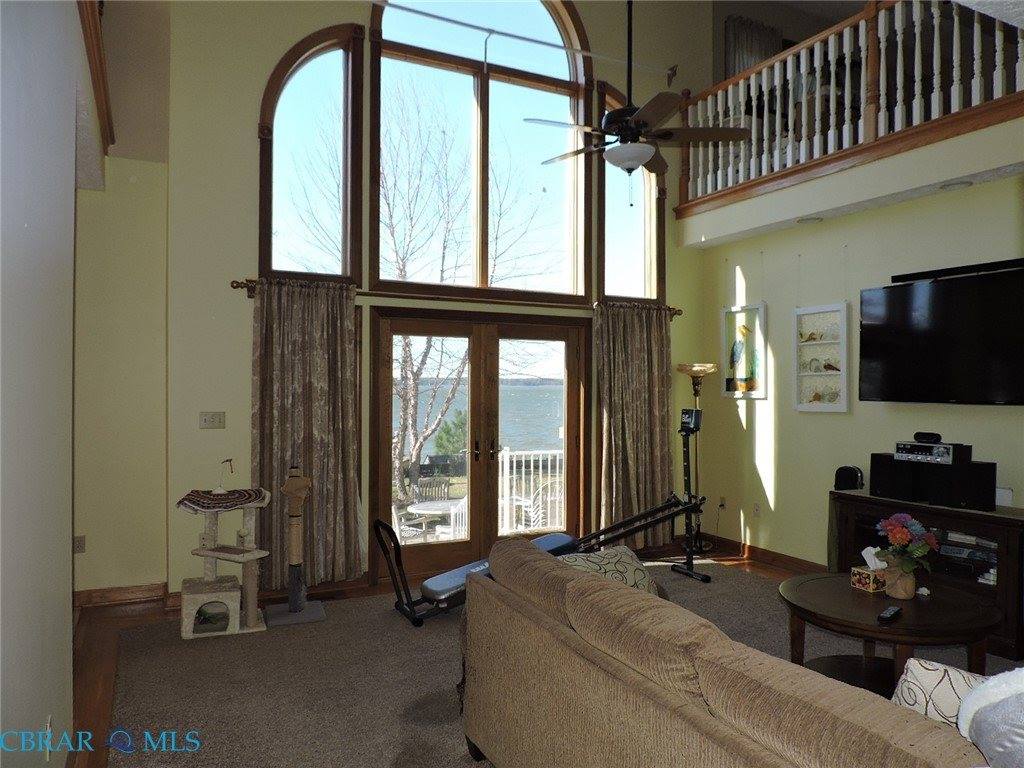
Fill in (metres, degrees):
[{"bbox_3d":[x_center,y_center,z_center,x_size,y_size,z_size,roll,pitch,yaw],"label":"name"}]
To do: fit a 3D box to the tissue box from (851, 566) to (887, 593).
[{"bbox_3d":[1.855,0.990,3.629,0.210,0.095,0.115,0,0,-27],"label":"tissue box"}]

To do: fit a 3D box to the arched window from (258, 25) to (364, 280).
[{"bbox_3d":[-1.490,-1.738,5.296,0.760,2.000,0.100,0,0,-26],"label":"arched window"}]

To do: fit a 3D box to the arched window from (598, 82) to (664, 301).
[{"bbox_3d":[1.089,-1.708,6.470,0.745,1.940,0.110,0,0,-27],"label":"arched window"}]

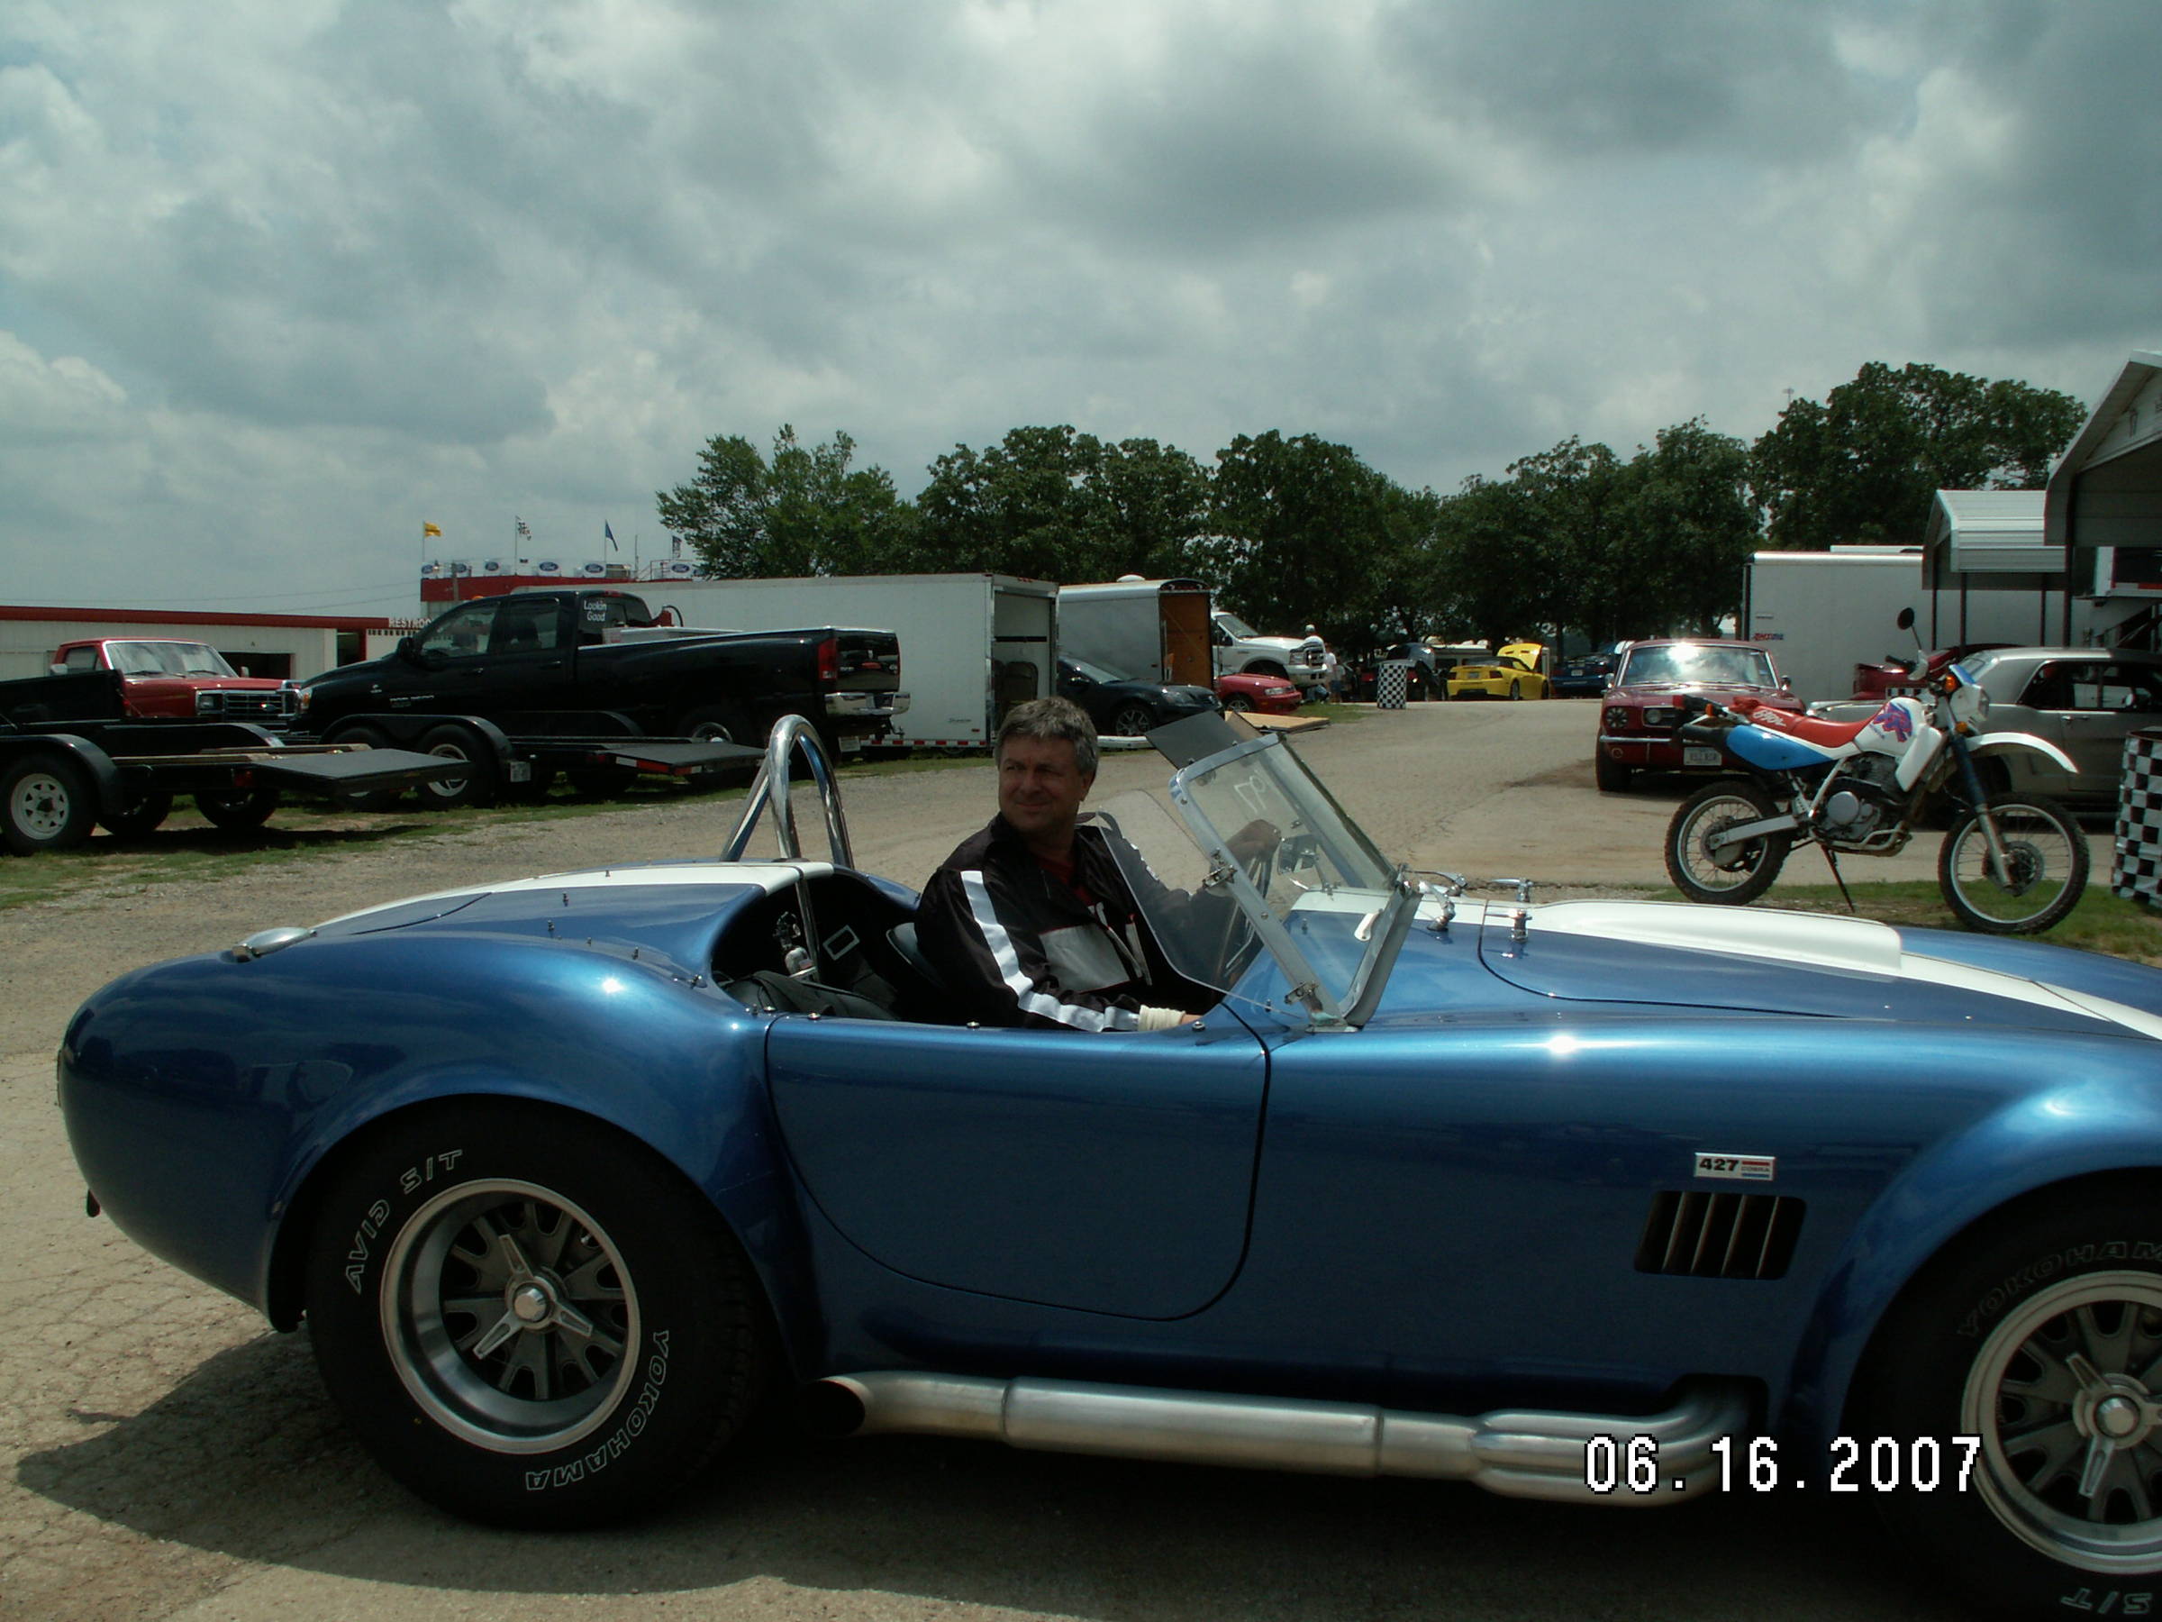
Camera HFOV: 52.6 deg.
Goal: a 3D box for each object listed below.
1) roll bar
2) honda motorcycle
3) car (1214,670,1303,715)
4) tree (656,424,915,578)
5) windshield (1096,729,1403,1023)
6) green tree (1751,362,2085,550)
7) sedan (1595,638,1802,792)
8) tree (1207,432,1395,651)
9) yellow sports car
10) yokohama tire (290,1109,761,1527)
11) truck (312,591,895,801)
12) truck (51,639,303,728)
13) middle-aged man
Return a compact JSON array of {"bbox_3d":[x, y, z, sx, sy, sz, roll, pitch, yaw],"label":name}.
[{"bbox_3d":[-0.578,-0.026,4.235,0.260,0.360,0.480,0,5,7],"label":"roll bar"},{"bbox_3d":[3.940,-0.177,10.980,2.170,1.460,0.830,4,6,39],"label":"honda motorcycle"},{"bbox_3d":[1.980,-2.506,41.600,4.400,1.340,1.700,3,5,22],"label":"car"},{"bbox_3d":[-8.408,-7.377,62.000,7.600,7.800,7.200,1,4,0],"label":"tree"},{"bbox_3d":[0.326,0.070,3.936,0.500,0.420,1.250,0,5,7],"label":"windshield"},{"bbox_3d":[23.833,-7.896,62.000,9.500,9.700,9.000,1,4,0],"label":"green tree"},{"bbox_3d":[5.773,-0.985,20.382,1.750,1.300,4.600,1,5,15],"label":"sedan"},{"bbox_3d":[7.563,-8.664,75.000,6.600,8.693,6.600,0,5,0],"label":"tree"},{"bbox_3d":[12.643,-4.062,65.937,1.860,1.480,4.650,3,6,31],"label":"yellow sports car"},{"bbox_3d":[-0.830,0.745,3.370,0.690,0.690,0.280,2,5,11],"label":"yokohama tire"},{"bbox_3d":[-5.064,-1.240,22.492,6.300,1.950,2.300,-1,4,16],"label":"truck"},{"bbox_3d":[-12.130,-1.310,27.870,5.150,1.780,1.980,3,5,30],"label":"truck"},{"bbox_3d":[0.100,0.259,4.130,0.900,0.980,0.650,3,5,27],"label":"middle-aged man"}]

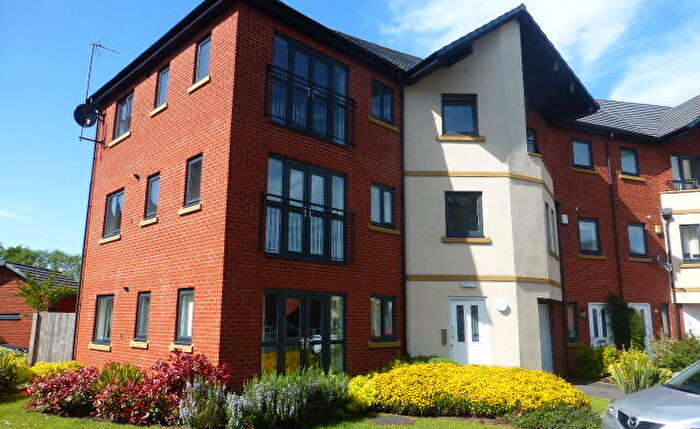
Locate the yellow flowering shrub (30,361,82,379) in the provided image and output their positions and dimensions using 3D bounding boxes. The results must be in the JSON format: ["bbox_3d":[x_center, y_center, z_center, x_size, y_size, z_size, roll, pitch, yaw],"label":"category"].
[{"bbox_3d":[-6.073,3.363,10.009,1.100,0.700,0.950,0,-11,0],"label":"yellow flowering shrub"}]

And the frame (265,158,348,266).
[{"bbox_3d":[-0.879,-0.036,10.272,0.110,2.040,2.180,-11,-16,44],"label":"frame"}]

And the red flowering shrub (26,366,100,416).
[{"bbox_3d":[-4.989,3.071,8.542,1.150,0.720,0.900,0,-11,0],"label":"red flowering shrub"}]

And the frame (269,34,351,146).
[{"bbox_3d":[-0.854,-2.711,10.860,0.120,2.080,2.200,-10,-15,43],"label":"frame"}]

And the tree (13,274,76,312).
[{"bbox_3d":[-10.985,3.616,17.343,2.050,3.000,2.000,7,-13,-31],"label":"tree"}]

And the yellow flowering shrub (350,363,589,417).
[{"bbox_3d":[2.281,3.293,9.345,4.450,0.750,1.900,0,-11,0],"label":"yellow flowering shrub"}]

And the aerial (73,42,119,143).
[{"bbox_3d":[-7.524,-3.579,14.318,0.500,2.950,1.000,-11,-16,44],"label":"aerial"}]

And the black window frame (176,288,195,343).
[{"bbox_3d":[-3.158,1.974,9.396,0.680,1.050,0.100,-10,-15,43],"label":"black window frame"}]

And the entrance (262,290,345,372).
[{"bbox_3d":[-0.891,2.611,9.815,0.120,2.100,2.200,-10,-15,43],"label":"entrance"}]

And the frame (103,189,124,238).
[{"bbox_3d":[-6.259,0.006,12.954,1.220,1.210,0.100,-11,-16,44],"label":"frame"}]

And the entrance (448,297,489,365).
[{"bbox_3d":[2.920,3.110,11.914,0.960,2.040,0.100,0,-11,-1],"label":"entrance"}]

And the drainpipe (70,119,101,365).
[{"bbox_3d":[-7.595,0.598,13.996,0.080,7.650,0.080,-11,-16,44],"label":"drainpipe"}]

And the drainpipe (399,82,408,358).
[{"bbox_3d":[1.380,0.283,12.361,0.080,7.750,0.080,-11,-16,44],"label":"drainpipe"}]

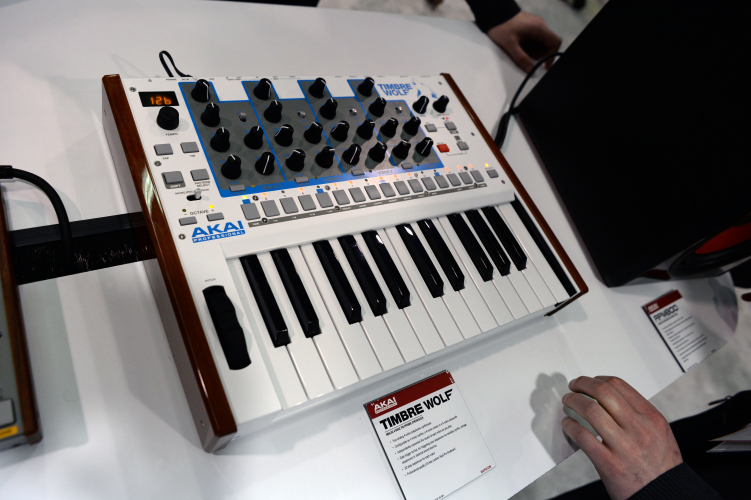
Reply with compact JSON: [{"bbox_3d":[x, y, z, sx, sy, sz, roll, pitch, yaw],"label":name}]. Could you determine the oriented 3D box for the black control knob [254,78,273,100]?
[{"bbox_3d":[-0.114,-0.167,0.515,0.017,0.017,0.017,13,53,-18],"label":"black control knob"}]

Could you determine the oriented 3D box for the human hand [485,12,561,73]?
[{"bbox_3d":[0.267,-0.371,0.896,0.155,0.085,0.090,7,55,-23],"label":"human hand"}]

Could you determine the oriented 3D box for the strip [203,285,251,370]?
[{"bbox_3d":[-0.110,0.055,0.373,0.016,0.011,0.070,-13,65,-33],"label":"strip"}]

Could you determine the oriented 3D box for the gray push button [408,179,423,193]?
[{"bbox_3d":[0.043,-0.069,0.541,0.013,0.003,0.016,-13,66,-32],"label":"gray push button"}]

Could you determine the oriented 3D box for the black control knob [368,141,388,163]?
[{"bbox_3d":[0.003,-0.109,0.549,0.018,0.016,0.018,-13,66,-32],"label":"black control knob"}]

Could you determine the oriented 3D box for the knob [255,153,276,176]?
[{"bbox_3d":[-0.105,-0.083,0.479,0.018,0.016,0.018,-13,66,-32],"label":"knob"}]

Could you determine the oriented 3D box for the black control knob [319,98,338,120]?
[{"bbox_3d":[-0.051,-0.157,0.554,0.018,0.016,0.018,-13,66,-32],"label":"black control knob"}]

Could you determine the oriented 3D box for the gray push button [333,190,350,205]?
[{"bbox_3d":[-0.033,-0.051,0.487,0.012,0.003,0.015,-13,65,-33],"label":"gray push button"}]

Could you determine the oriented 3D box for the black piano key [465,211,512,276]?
[{"bbox_3d":[0.125,-0.011,0.547,0.014,0.011,0.084,-13,65,-33],"label":"black piano key"}]

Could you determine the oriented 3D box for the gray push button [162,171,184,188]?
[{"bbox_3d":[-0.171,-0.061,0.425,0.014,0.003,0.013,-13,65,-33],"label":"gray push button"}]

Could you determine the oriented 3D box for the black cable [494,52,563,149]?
[{"bbox_3d":[0.252,-0.264,0.827,0.045,0.070,0.280,37,50,1],"label":"black cable"}]

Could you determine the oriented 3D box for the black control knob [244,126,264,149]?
[{"bbox_3d":[-0.112,-0.106,0.468,0.018,0.016,0.018,-13,67,-32],"label":"black control knob"}]

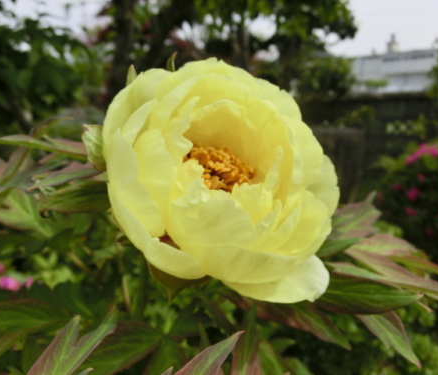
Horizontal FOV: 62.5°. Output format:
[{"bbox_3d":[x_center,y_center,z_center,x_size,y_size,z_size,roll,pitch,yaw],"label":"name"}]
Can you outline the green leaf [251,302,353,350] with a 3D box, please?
[{"bbox_3d":[0.062,0.105,0.273,0.083,0.013,0.031,25,51,-3],"label":"green leaf"}]

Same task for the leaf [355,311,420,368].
[{"bbox_3d":[0.141,0.125,0.295,0.030,0.063,0.012,-47,0,-32],"label":"leaf"}]

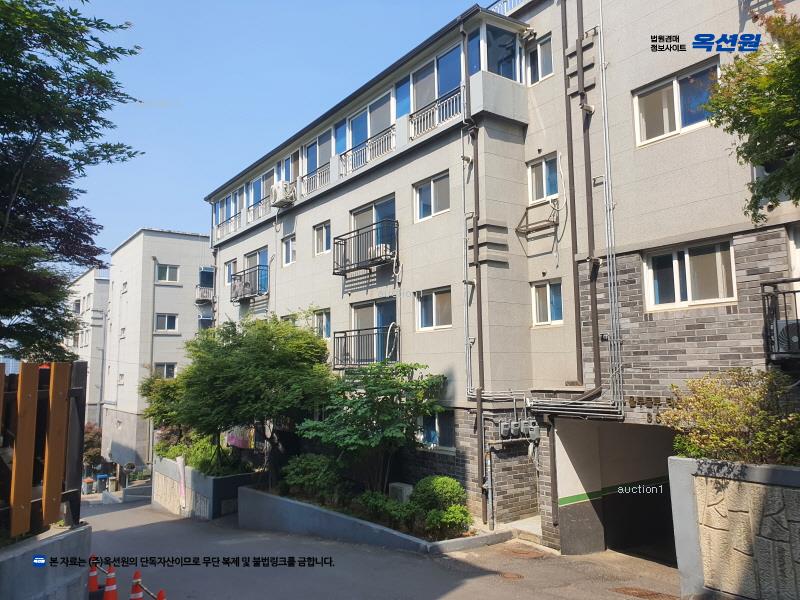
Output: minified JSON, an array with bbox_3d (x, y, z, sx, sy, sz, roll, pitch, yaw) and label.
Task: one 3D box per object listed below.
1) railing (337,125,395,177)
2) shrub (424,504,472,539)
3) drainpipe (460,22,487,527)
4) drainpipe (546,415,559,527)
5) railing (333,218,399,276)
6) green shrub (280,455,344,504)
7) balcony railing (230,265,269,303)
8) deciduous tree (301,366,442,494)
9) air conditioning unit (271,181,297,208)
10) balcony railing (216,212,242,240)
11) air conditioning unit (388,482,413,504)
[{"bbox_3d":[-0.922,-4.102,16.756,0.120,0.660,2.800,4,-8,-36],"label":"railing"},{"bbox_3d":[0.948,4.282,11.750,0.780,0.580,0.820,4,-8,-36],"label":"shrub"},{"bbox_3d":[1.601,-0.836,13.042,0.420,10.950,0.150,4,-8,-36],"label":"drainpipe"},{"bbox_3d":[2.905,3.210,11.351,0.130,2.058,0.120,4,-8,-36],"label":"drainpipe"},{"bbox_3d":[-0.976,-1.390,16.692,0.420,1.100,2.700,4,-8,-36],"label":"railing"},{"bbox_3d":[-2.322,4.596,15.767,1.450,1.350,1.650,4,-8,-36],"label":"green shrub"},{"bbox_3d":[-5.841,-0.581,23.330,0.420,1.090,2.780,4,-8,-36],"label":"balcony railing"},{"bbox_3d":[-0.687,3.201,14.497,3.000,3.450,3.600,4,-8,-36],"label":"deciduous tree"},{"bbox_3d":[-4.094,-3.647,20.630,0.350,0.660,0.780,4,-8,-36],"label":"air conditioning unit"},{"bbox_3d":[-7.389,-3.145,25.957,0.080,0.701,2.928,4,-8,-36],"label":"balcony railing"},{"bbox_3d":[0.031,4.872,14.869,0.290,0.560,0.572,4,-8,-36],"label":"air conditioning unit"}]

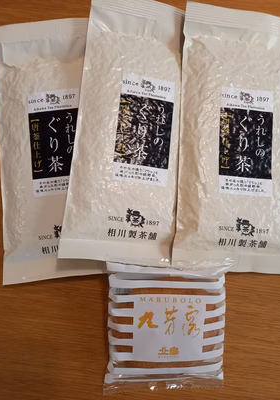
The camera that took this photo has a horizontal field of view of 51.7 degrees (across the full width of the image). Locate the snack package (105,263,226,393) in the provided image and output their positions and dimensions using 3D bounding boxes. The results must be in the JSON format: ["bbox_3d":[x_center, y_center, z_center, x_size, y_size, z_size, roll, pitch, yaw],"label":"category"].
[{"bbox_3d":[0.020,0.099,0.227,0.092,0.021,0.104,2,87,-2],"label":"snack package"}]

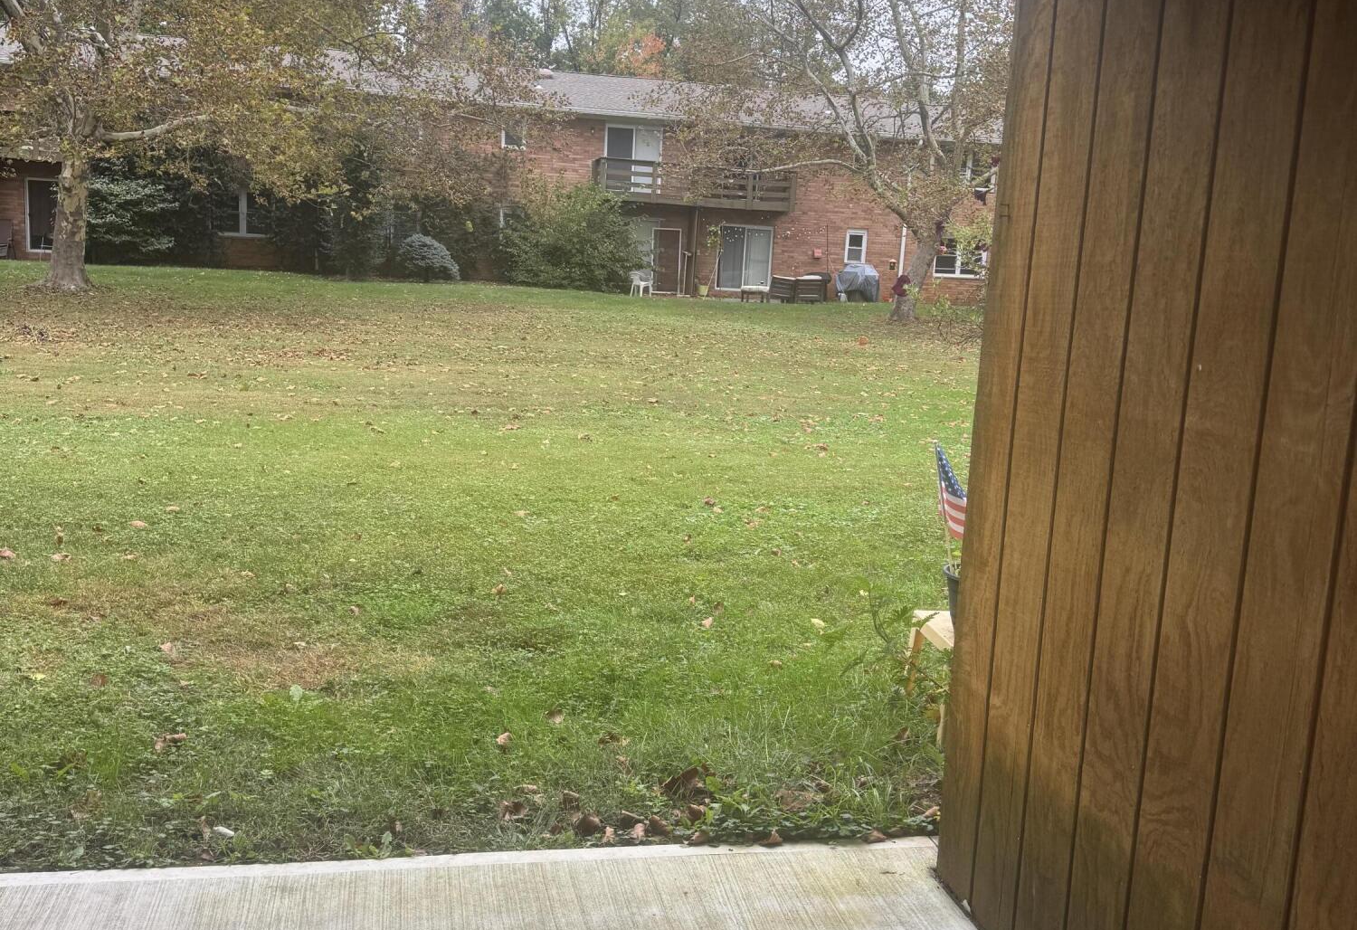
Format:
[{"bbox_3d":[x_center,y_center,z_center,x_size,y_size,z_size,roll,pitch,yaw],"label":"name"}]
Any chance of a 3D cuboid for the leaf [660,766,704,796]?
[{"bbox_3d":[0.010,0.909,3.600,0.118,0.060,0.080,3,9,0],"label":"leaf"}]

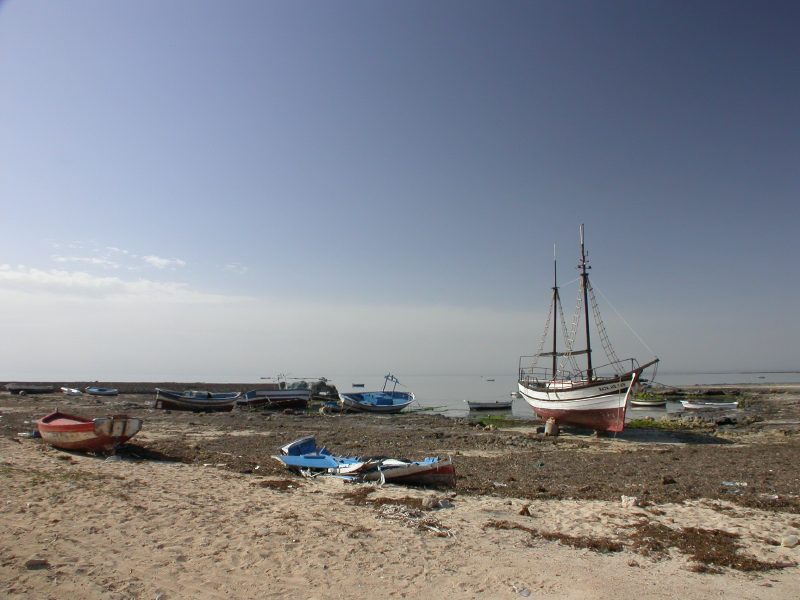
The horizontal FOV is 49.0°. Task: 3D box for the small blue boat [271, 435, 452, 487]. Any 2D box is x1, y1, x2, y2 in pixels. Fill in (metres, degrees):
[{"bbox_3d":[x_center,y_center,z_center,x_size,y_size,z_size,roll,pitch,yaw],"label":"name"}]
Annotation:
[{"bbox_3d":[-0.646,3.012,16.301,3.500,0.760,1.400,-3,-5,25],"label":"small blue boat"}]

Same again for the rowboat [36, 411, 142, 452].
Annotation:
[{"bbox_3d":[-9.125,3.834,25.570,1.550,1.100,4.000,4,-7,-41],"label":"rowboat"}]

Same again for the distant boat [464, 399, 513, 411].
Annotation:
[{"bbox_3d":[7.601,8.986,74.297,4.000,0.850,1.400,0,-5,0],"label":"distant boat"}]

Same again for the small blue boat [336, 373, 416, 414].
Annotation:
[{"bbox_3d":[-1.692,6.835,64.652,5.700,2.600,1.900,2,13,-21],"label":"small blue boat"}]

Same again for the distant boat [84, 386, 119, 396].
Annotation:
[{"bbox_3d":[-39.684,12.209,116.405,4.500,1.100,1.600,0,3,0],"label":"distant boat"}]

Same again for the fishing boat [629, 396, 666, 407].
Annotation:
[{"bbox_3d":[22.897,9.536,80.965,3.400,0.650,1.300,0,-5,0],"label":"fishing boat"}]

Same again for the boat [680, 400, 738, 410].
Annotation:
[{"bbox_3d":[25.323,8.623,72.009,4.800,0.850,1.500,0,-5,0],"label":"boat"}]

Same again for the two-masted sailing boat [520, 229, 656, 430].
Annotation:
[{"bbox_3d":[9.639,1.259,43.949,3.300,10.300,10.500,1,-5,-20],"label":"two-masted sailing boat"}]

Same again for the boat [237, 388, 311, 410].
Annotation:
[{"bbox_3d":[-10.161,8.183,71.065,5.900,1.600,2.000,-1,-5,6],"label":"boat"}]

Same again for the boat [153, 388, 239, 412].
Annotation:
[{"bbox_3d":[-15.472,7.707,66.593,6.300,1.650,2.000,-1,-5,3],"label":"boat"}]

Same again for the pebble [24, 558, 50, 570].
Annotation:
[{"bbox_3d":[-3.231,2.362,7.827,0.220,0.090,0.150,0,-5,0],"label":"pebble"}]

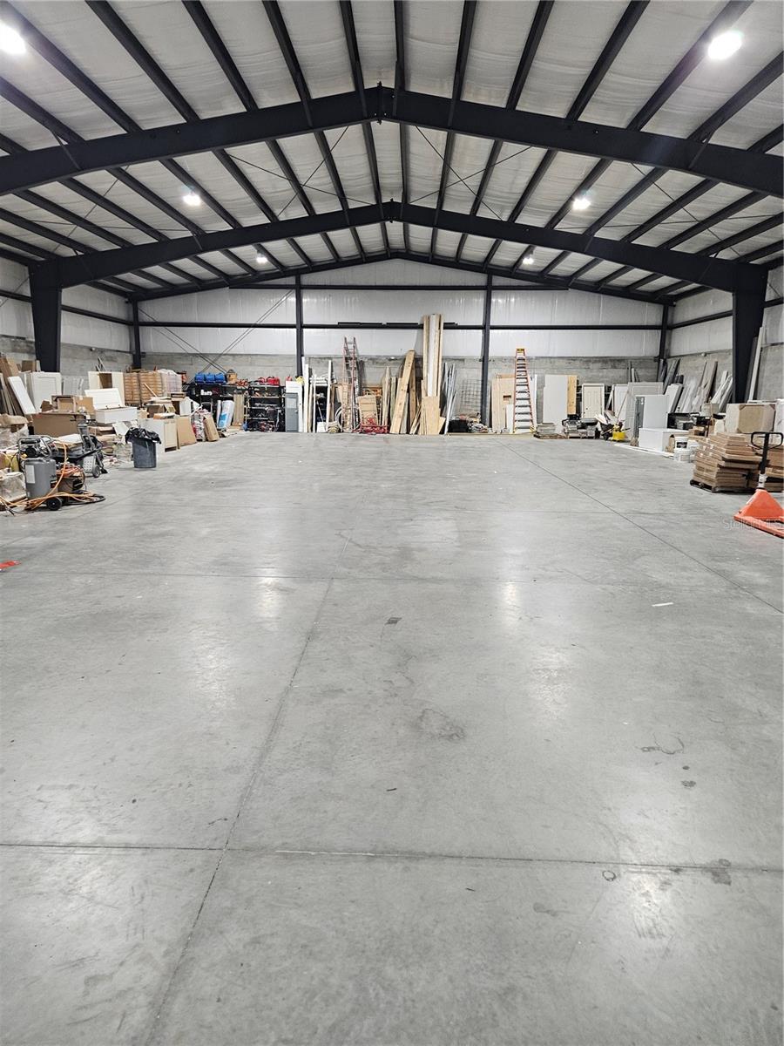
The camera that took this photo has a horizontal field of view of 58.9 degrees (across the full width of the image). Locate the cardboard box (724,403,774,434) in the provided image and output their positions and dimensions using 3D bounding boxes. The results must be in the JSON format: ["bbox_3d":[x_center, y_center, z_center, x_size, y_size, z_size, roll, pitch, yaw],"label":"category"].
[{"bbox_3d":[7.576,-2.188,14.678,0.800,0.600,0.570,1,11,1],"label":"cardboard box"}]

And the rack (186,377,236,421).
[{"bbox_3d":[-7.634,-4.858,29.291,2.000,1.950,0.600,1,11,1],"label":"rack"}]

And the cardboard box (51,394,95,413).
[{"bbox_3d":[-7.965,-2.959,17.375,0.950,0.480,0.550,-1,11,-6],"label":"cardboard box"}]

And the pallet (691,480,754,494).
[{"bbox_3d":[6.592,-0.741,13.634,1.020,0.130,1.080,1,11,1],"label":"pallet"}]

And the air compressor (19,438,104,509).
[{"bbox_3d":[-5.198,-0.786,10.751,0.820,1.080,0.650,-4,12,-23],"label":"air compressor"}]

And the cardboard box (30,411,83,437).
[{"bbox_3d":[-7.584,-2.300,16.109,1.120,0.600,0.600,-2,11,-12],"label":"cardboard box"}]

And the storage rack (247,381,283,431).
[{"bbox_3d":[-5.319,-4.842,29.382,1.500,1.950,0.550,1,11,1],"label":"storage rack"}]

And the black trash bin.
[{"bbox_3d":[-5.816,-1.779,16.313,0.680,0.900,0.680,1,11,1],"label":"black trash bin"}]

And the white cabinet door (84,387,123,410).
[{"bbox_3d":[-7.913,-3.421,19.128,0.920,0.560,0.400,1,11,1],"label":"white cabinet door"}]

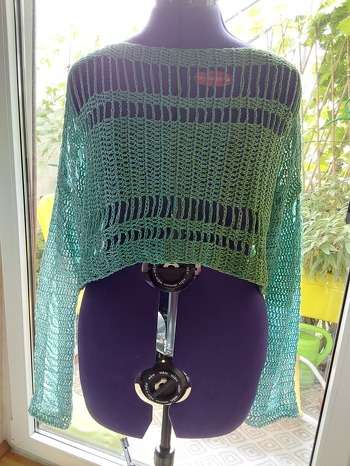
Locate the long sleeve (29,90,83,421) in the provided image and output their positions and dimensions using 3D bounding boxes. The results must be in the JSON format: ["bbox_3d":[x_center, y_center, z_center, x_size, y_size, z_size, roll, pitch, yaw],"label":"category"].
[{"bbox_3d":[-0.216,0.052,0.705,0.105,0.640,0.125,7,16,0],"label":"long sleeve"}]

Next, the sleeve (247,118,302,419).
[{"bbox_3d":[0.197,0.068,0.720,0.105,0.600,0.125,-2,16,0],"label":"sleeve"}]

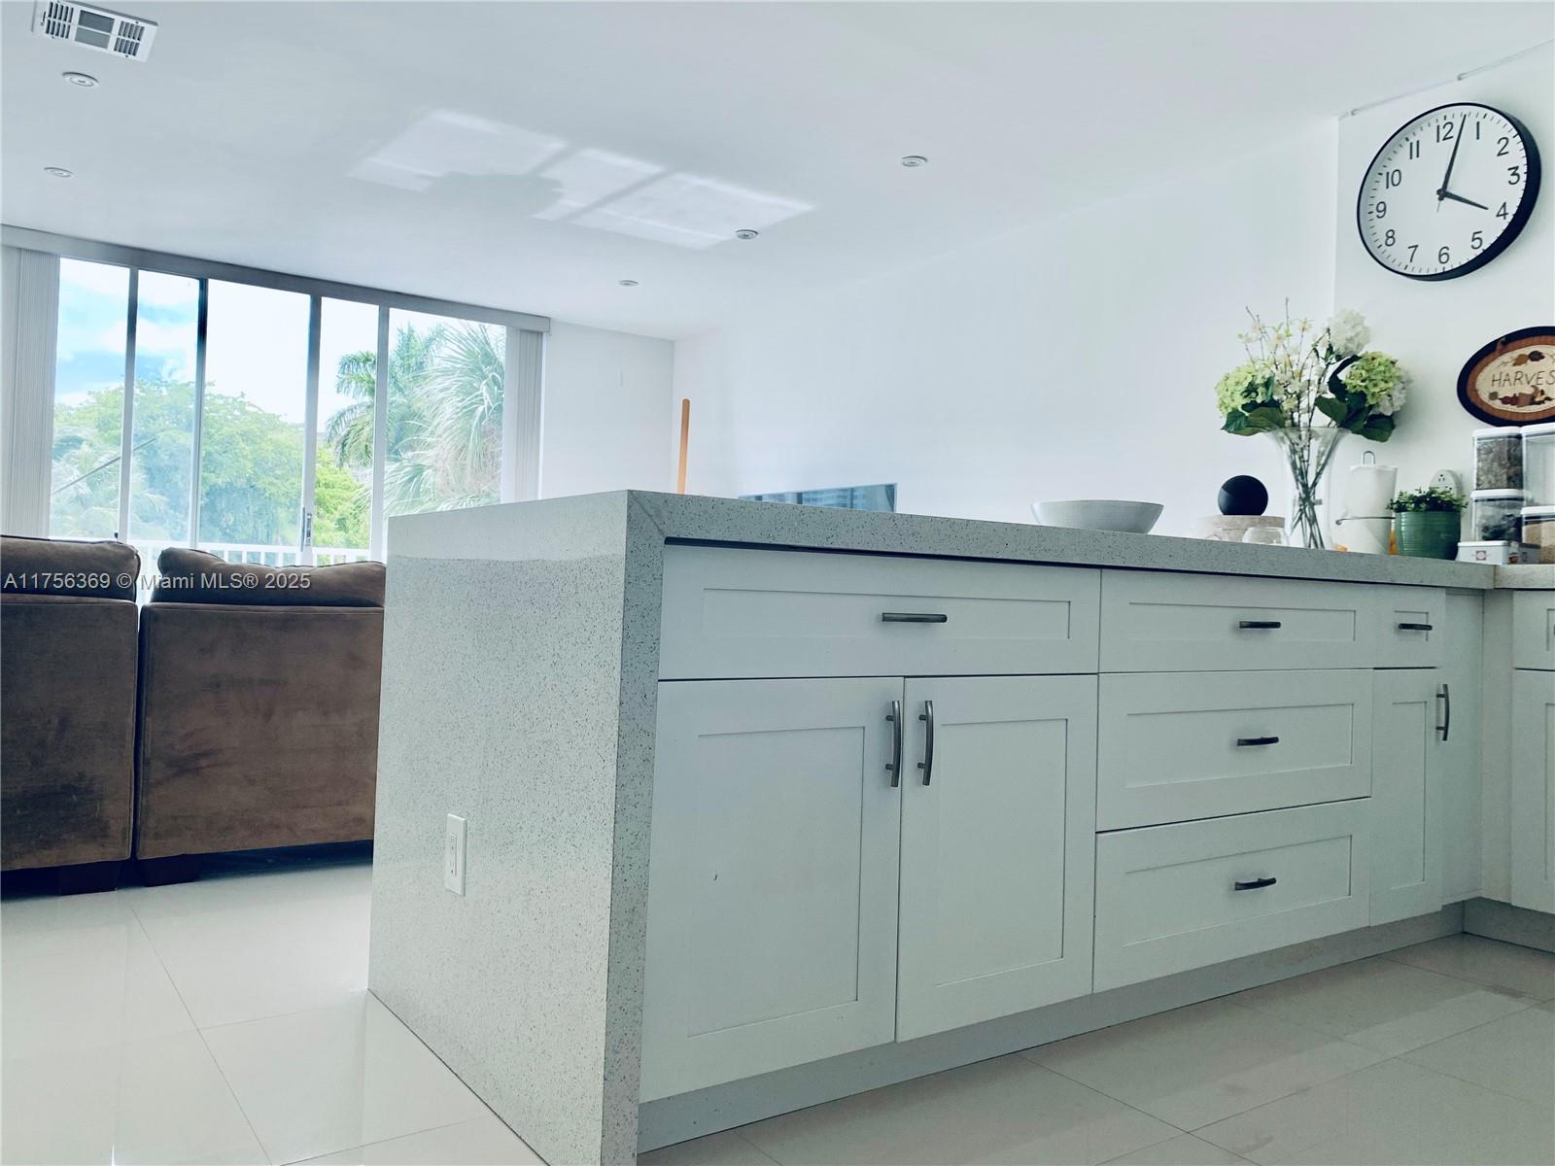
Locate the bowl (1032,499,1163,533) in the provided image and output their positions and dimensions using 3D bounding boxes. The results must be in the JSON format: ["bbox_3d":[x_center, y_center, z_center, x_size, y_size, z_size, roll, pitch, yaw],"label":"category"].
[{"bbox_3d":[0.701,-0.119,2.558,0.290,0.102,0.290,2,-1,0],"label":"bowl"}]

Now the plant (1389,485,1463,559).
[{"bbox_3d":[1.628,-0.134,2.923,0.182,0.204,0.182,3,-2,-35],"label":"plant"}]

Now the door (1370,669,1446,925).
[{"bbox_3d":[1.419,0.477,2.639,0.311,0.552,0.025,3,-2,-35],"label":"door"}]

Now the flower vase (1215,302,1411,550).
[{"bbox_3d":[1.518,-0.405,3.329,0.551,0.758,0.441,1,-1,24],"label":"flower vase"}]

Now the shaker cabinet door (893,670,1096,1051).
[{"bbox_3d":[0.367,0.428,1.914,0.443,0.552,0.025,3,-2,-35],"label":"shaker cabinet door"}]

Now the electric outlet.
[{"bbox_3d":[-0.537,0.458,1.948,0.008,0.126,0.079,3,-2,-35],"label":"electric outlet"}]

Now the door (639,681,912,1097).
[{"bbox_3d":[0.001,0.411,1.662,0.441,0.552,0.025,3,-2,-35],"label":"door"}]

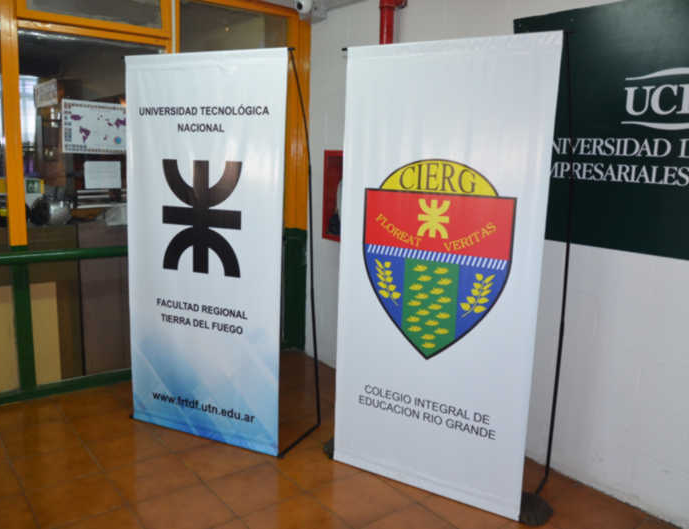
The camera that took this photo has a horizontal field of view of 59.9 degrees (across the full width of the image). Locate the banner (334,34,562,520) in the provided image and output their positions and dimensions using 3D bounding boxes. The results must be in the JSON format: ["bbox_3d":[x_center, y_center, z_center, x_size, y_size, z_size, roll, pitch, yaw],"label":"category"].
[{"bbox_3d":[0.365,0.056,2.504,0.900,1.900,0.030,7,11,30],"label":"banner"}]

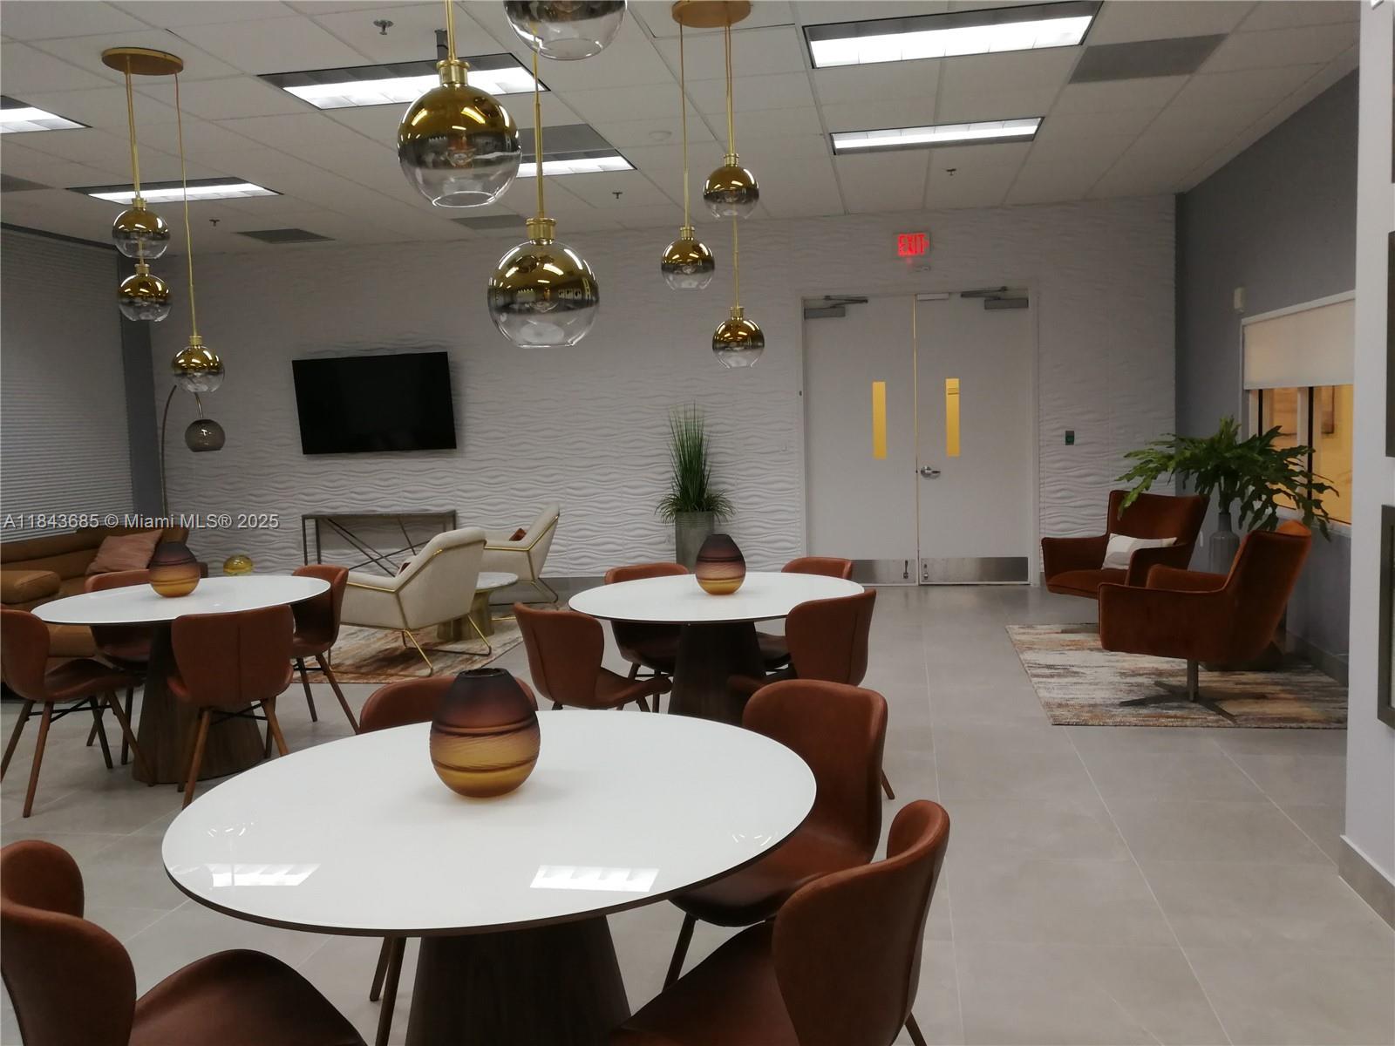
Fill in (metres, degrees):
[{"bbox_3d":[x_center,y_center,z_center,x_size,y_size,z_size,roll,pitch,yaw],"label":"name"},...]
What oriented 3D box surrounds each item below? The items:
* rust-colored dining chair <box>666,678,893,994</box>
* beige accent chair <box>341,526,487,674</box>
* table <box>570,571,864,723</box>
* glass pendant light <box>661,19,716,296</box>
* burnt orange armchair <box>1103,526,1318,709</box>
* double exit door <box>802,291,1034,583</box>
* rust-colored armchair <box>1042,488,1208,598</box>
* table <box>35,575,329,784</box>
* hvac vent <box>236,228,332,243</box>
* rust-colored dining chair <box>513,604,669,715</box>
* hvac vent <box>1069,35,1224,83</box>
[{"bbox_3d":[0.163,0.808,2.505,0.540,0.820,0.480,-7,7,-42],"label":"rust-colored dining chair"},{"bbox_3d":[-1.776,0.467,6.781,0.810,0.800,0.700,1,6,24],"label":"beige accent chair"},{"bbox_3d":[0.096,0.664,4.430,1.180,0.760,1.180,-2,5,0],"label":"table"},{"bbox_3d":[-0.052,-1.517,4.496,0.222,1.086,0.222,-1,6,11],"label":"glass pendant light"},{"bbox_3d":[2.497,0.435,5.306,0.840,0.870,0.750,2,7,36],"label":"burnt orange armchair"},{"bbox_3d":[1.821,-0.686,9.068,1.840,2.430,0.080,-1,6,11],"label":"double exit door"},{"bbox_3d":[2.798,0.263,7.163,0.770,0.870,0.770,-5,6,-30],"label":"rust-colored armchair"},{"bbox_3d":[-2.242,0.705,4.858,1.180,0.760,1.180,-2,5,0],"label":"table"},{"bbox_3d":[-3.473,-2.426,9.183,0.590,0.030,0.590,-1,6,11],"label":"hvac vent"},{"bbox_3d":[-0.344,0.686,3.985,0.480,0.800,0.540,3,7,42],"label":"rust-colored dining chair"},{"bbox_3d":[2.155,-2.234,5.245,0.600,0.030,0.590,-1,6,11],"label":"hvac vent"}]

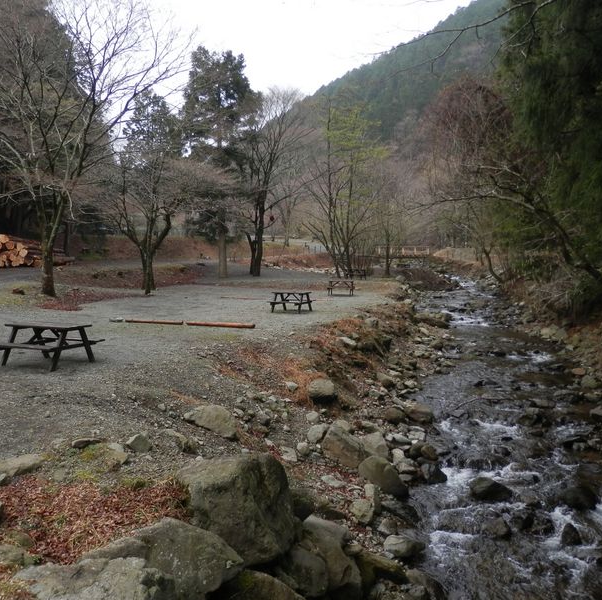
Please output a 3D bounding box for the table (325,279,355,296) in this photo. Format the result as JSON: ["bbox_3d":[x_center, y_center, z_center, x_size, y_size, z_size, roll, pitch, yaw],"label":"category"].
[{"bbox_3d":[2.162,-0.595,30.900,1.374,0.735,1.471,1,3,9],"label":"table"}]

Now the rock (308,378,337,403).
[{"bbox_3d":[0.342,1.441,9.200,0.450,0.320,0.380,0,3,0],"label":"rock"}]

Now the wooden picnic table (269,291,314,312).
[{"bbox_3d":[-0.340,0.087,21.850,1.330,0.730,1.500,2,3,24],"label":"wooden picnic table"}]

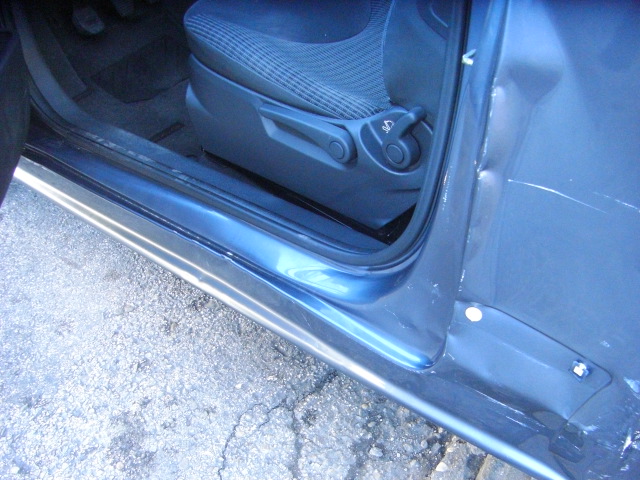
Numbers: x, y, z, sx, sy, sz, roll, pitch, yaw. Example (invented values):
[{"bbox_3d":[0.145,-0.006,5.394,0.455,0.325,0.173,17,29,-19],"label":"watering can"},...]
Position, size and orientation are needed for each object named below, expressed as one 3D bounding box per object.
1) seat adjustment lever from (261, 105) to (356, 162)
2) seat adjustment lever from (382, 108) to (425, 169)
[{"bbox_3d":[-0.019,-0.172,1.118,0.184,0.049,0.030,25,48,30],"label":"seat adjustment lever"},{"bbox_3d":[0.121,-0.149,0.996,0.054,0.099,0.036,25,48,30],"label":"seat adjustment lever"}]

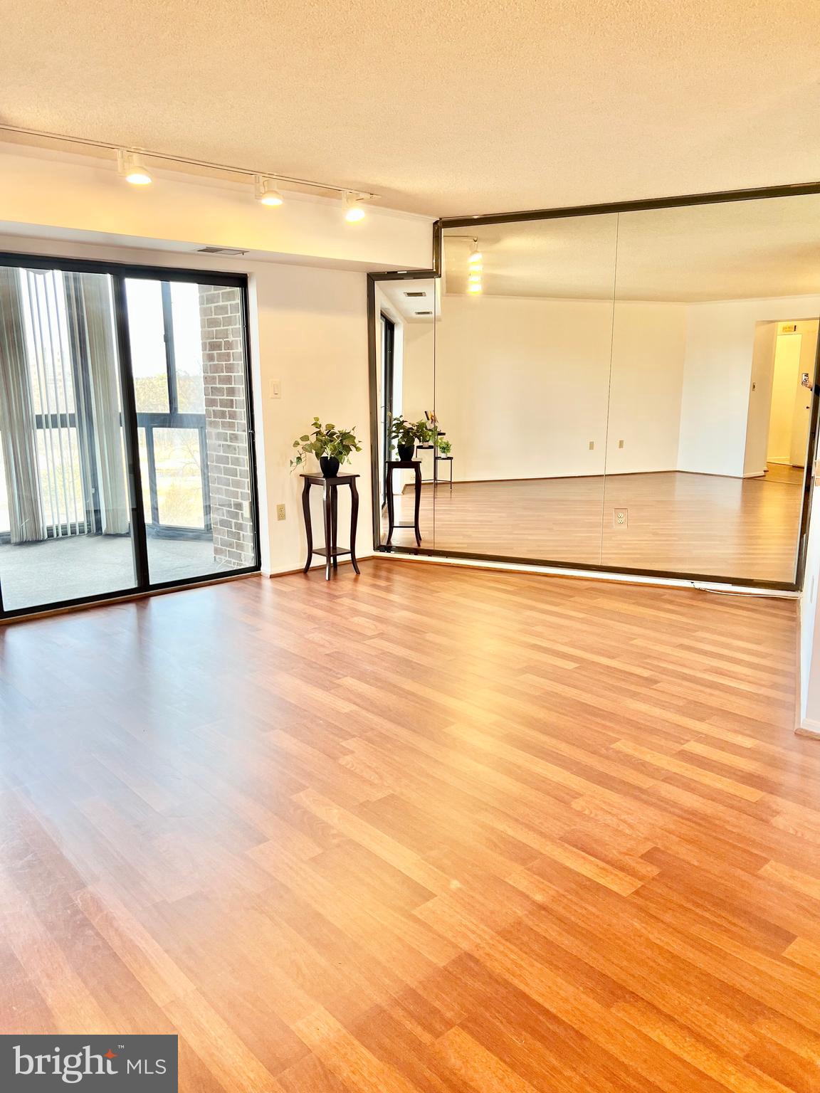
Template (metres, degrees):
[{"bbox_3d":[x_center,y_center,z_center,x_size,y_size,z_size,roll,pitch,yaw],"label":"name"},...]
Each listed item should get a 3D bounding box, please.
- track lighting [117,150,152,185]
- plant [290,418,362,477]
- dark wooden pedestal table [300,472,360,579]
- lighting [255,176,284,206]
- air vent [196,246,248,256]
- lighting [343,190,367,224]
[{"bbox_3d":[-1.290,-1.778,3.846,0.160,0.135,0.118,-12,16,-43],"label":"track lighting"},{"bbox_3d":[-0.566,-0.689,5.649,0.460,0.415,0.360,-10,15,-39],"label":"plant"},{"bbox_3d":[-0.557,-0.151,5.787,0.300,0.705,0.300,-10,15,-39],"label":"dark wooden pedestal table"},{"bbox_3d":[-0.749,-1.890,4.359,0.160,0.135,0.118,-12,16,-43],"label":"lighting"},{"bbox_3d":[-1.105,-1.731,4.832,0.280,0.020,0.178,-12,16,-43],"label":"air vent"},{"bbox_3d":[-0.322,-1.971,4.759,0.160,0.145,0.120,-12,16,-43],"label":"lighting"}]

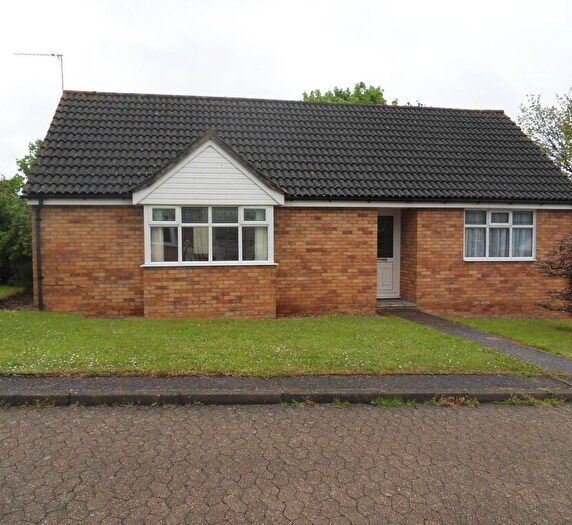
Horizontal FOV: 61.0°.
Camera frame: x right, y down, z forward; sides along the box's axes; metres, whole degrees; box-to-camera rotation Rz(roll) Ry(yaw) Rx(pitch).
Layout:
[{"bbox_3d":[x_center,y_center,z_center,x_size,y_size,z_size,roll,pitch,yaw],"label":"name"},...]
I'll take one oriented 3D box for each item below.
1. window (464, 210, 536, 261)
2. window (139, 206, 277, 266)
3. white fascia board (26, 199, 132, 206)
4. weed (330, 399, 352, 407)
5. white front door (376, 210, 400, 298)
[{"bbox_3d":[4.916,-0.609,11.106,1.816,1.188,0.110,-1,3,-10],"label":"window"},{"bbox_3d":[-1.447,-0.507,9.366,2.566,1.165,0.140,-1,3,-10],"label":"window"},{"bbox_3d":[-3.977,-1.173,9.423,1.942,0.135,0.030,-1,3,-10],"label":"white fascia board"},{"bbox_3d":[0.503,1.284,4.475,0.191,0.052,0.100,-1,3,-10],"label":"weed"},{"bbox_3d":[2.287,-0.188,11.562,0.910,2.117,0.080,-1,3,-10],"label":"white front door"}]

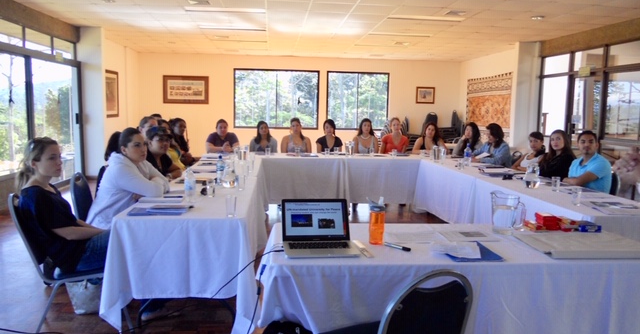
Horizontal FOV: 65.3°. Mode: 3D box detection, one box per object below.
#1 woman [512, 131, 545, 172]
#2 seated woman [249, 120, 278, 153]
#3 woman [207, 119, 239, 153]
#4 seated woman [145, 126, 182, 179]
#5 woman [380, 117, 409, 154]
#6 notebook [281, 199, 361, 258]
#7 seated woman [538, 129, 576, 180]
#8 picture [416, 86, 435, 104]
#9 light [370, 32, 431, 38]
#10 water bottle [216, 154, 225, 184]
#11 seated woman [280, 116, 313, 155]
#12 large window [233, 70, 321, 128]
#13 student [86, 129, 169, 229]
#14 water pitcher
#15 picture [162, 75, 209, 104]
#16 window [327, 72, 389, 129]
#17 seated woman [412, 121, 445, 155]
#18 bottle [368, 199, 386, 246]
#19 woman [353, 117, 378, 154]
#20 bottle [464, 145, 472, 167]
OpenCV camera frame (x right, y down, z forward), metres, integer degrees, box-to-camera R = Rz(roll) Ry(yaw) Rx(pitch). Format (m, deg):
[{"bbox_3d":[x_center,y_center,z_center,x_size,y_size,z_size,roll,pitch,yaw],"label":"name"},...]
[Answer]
[{"bbox_3d":[2.367,0.194,5.820,0.750,1.199,0.480,-5,8,-45],"label":"woman"},{"bbox_3d":[-0.892,-0.106,7.957,0.480,1.250,0.660,0,6,-8],"label":"seated woman"},{"bbox_3d":[-1.433,-0.066,7.330,0.520,1.255,0.750,0,6,-10],"label":"woman"},{"bbox_3d":[-1.575,0.232,4.776,0.680,1.230,0.500,3,6,14],"label":"seated woman"},{"bbox_3d":[1.157,-0.086,7.662,0.460,1.325,0.720,1,6,-2],"label":"woman"},{"bbox_3d":[-0.003,0.285,2.334,0.327,0.205,0.335,0,6,-7],"label":"notebook"},{"bbox_3d":[2.560,0.245,5.342,0.660,1.240,0.500,-3,7,-35],"label":"seated woman"},{"bbox_3d":[2.838,-1.911,13.391,0.523,0.465,0.035,1,6,-6],"label":"picture"},{"bbox_3d":[1.462,-2.434,9.078,1.200,0.070,0.300,1,6,-6],"label":"light"},{"bbox_3d":[-0.853,0.024,4.278,0.067,0.246,0.067,1,6,-6],"label":"water bottle"},{"bbox_3d":[-0.379,-0.132,8.003,0.500,1.300,0.660,1,6,-4],"label":"seated woman"},{"bbox_3d":[-1.131,-1.767,13.069,2.212,1.554,0.100,1,6,-6],"label":"large window"},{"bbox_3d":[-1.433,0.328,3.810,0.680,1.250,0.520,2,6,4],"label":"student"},{"bbox_3d":[1.010,0.243,2.656,0.185,0.221,0.140,2,6,13],"label":"water pitcher"},{"bbox_3d":[-3.458,-1.983,12.894,1.160,0.710,0.050,1,6,-5],"label":"picture"},{"bbox_3d":[1.024,-1.758,13.281,1.666,1.547,0.100,1,6,-6],"label":"window"},{"bbox_3d":[1.689,-0.047,7.718,0.500,1.257,0.720,1,6,1],"label":"seated woman"},{"bbox_3d":[0.280,0.257,2.397,0.083,0.219,0.077,1,6,-6],"label":"bottle"},{"bbox_3d":[0.714,-0.080,7.620,0.460,1.304,0.720,1,6,-3],"label":"woman"},{"bbox_3d":[1.899,-0.153,6.408,0.090,0.275,0.090,1,6,-5],"label":"bottle"}]

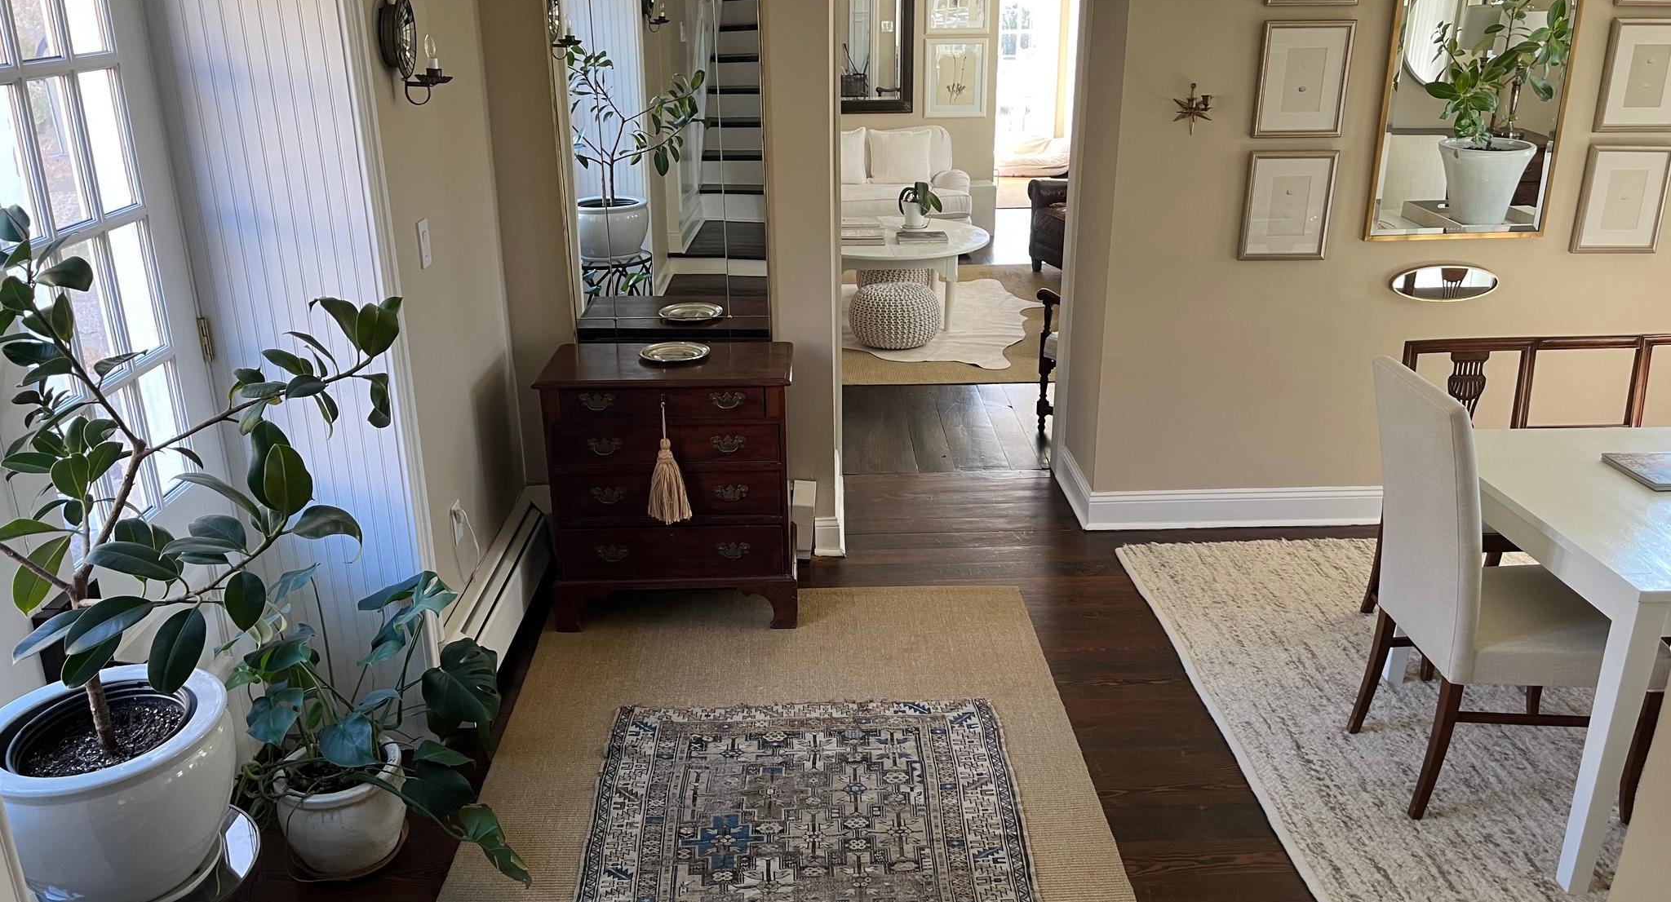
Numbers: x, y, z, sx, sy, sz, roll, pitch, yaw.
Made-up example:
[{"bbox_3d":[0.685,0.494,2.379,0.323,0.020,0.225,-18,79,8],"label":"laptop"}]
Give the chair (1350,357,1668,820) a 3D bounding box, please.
[{"bbox_3d":[1.642,0.330,3.050,0.620,1.025,0.480,-1,21,-2],"label":"chair"}]

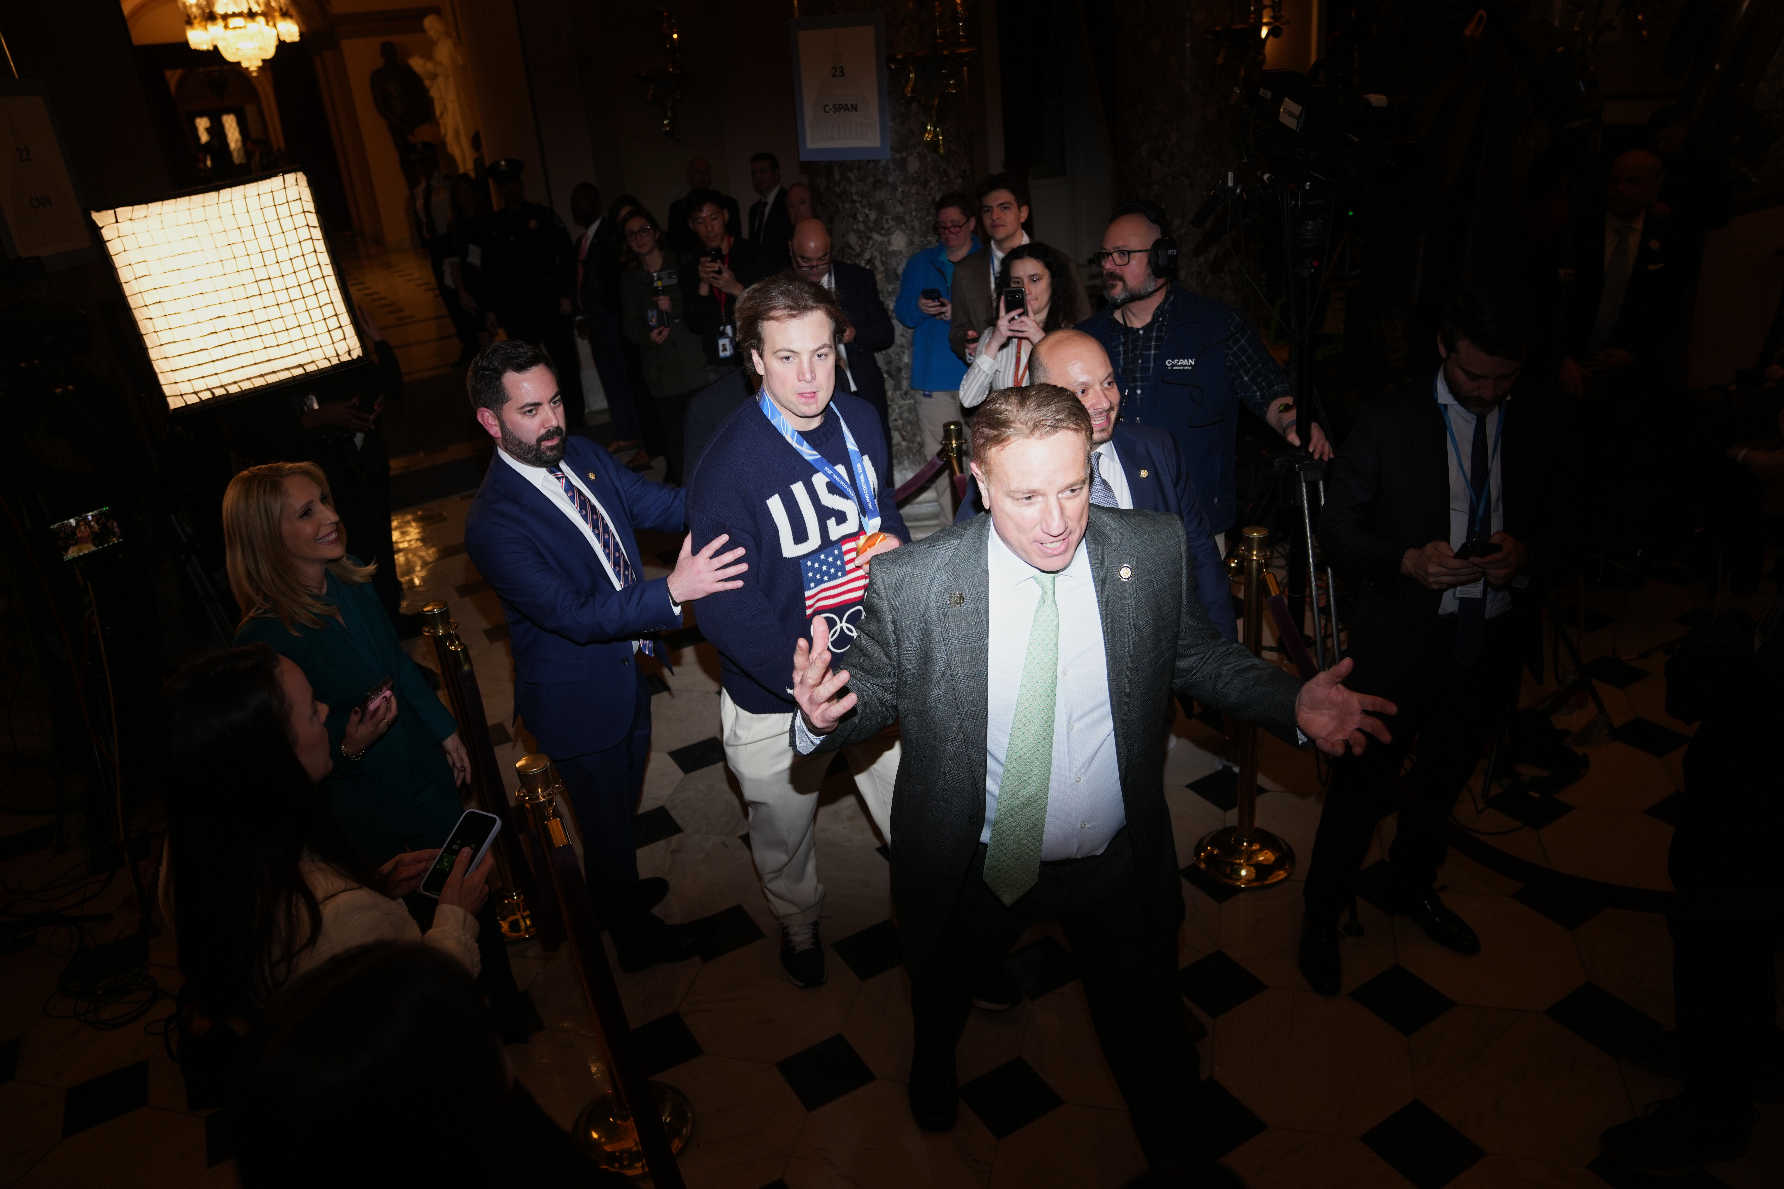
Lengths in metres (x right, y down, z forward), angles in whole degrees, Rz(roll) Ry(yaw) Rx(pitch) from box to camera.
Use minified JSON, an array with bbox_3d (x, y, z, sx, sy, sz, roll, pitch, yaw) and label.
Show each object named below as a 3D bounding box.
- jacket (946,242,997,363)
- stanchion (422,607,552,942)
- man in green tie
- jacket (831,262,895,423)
[{"bbox_3d":[0.560,-1.077,4.845,0.540,0.720,0.340,2,25,19],"label":"jacket"},{"bbox_3d":[-1.192,0.499,3.437,0.290,1.020,0.290,-6,23,0],"label":"stanchion"},{"bbox_3d":[0.357,0.432,2.249,0.930,1.740,0.620,-5,23,2],"label":"man in green tie"},{"bbox_3d":[-0.250,-0.991,5.109,0.550,0.750,0.380,-6,23,0],"label":"jacket"}]

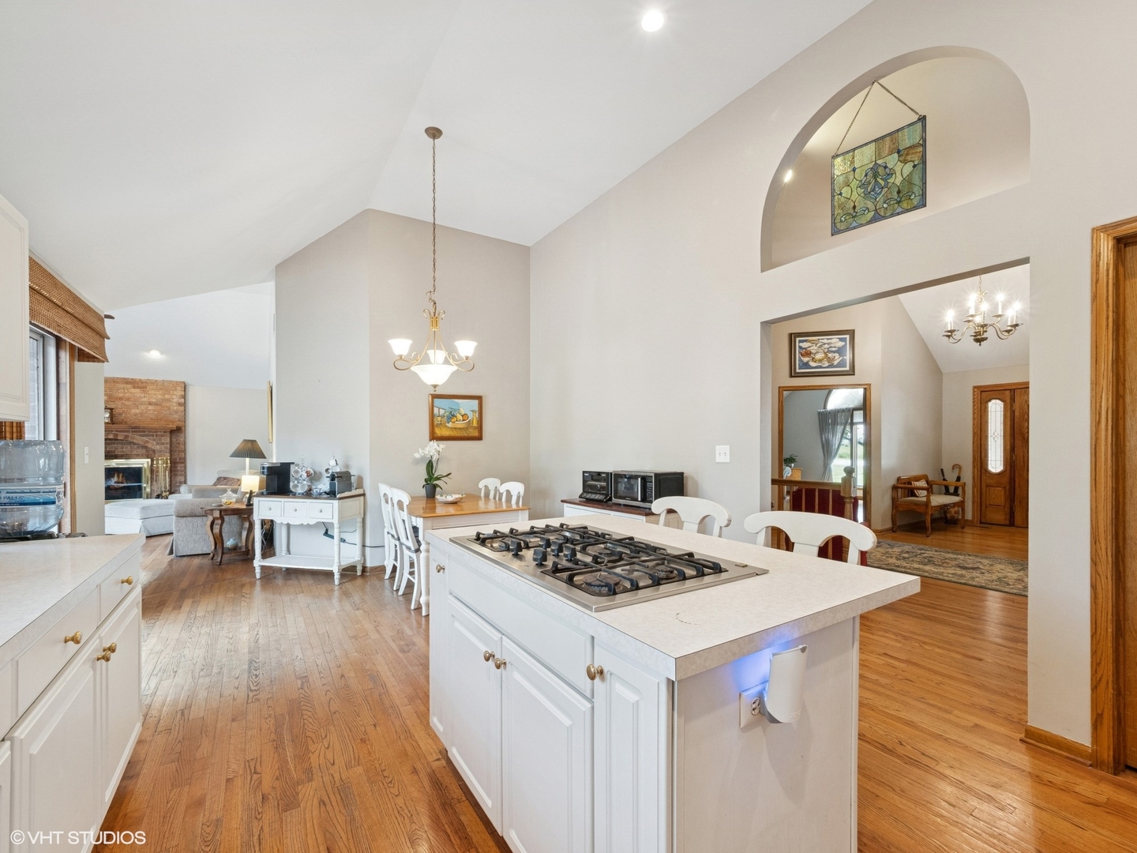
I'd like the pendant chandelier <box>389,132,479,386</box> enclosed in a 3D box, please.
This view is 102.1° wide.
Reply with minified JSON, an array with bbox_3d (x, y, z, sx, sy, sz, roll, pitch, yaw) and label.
[{"bbox_3d":[-1.014,-1.268,3.464,0.629,1.970,0.601,0,-1,-16],"label":"pendant chandelier"}]

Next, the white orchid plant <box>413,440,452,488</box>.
[{"bbox_3d":[-1.361,0.411,4.574,0.362,0.525,0.269,0,-1,-17],"label":"white orchid plant"}]

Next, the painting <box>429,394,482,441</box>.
[{"bbox_3d":[-1.201,-0.094,4.969,0.587,0.492,0.029,1,-1,-34],"label":"painting"}]

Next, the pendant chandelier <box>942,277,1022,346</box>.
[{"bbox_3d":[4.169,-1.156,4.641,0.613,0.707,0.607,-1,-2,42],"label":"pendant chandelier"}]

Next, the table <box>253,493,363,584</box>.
[{"bbox_3d":[-2.510,1.035,4.450,0.967,0.848,0.384,0,-1,13],"label":"table"}]

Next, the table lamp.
[{"bbox_3d":[-3.647,0.522,5.244,0.348,0.752,0.341,1,-1,-35],"label":"table lamp"}]

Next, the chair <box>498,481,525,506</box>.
[{"bbox_3d":[-0.682,0.978,4.170,0.517,0.939,0.447,1,-1,-31],"label":"chair"}]

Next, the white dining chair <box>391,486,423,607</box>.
[{"bbox_3d":[-1.158,0.965,3.846,0.517,0.939,0.447,1,-1,-31],"label":"white dining chair"}]

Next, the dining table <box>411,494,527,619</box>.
[{"bbox_3d":[-1.109,1.076,4.211,0.930,0.747,1.430,1,-1,-31],"label":"dining table"}]

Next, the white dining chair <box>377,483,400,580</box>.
[{"bbox_3d":[-1.478,0.984,4.316,0.517,0.939,0.447,1,-1,-31],"label":"white dining chair"}]

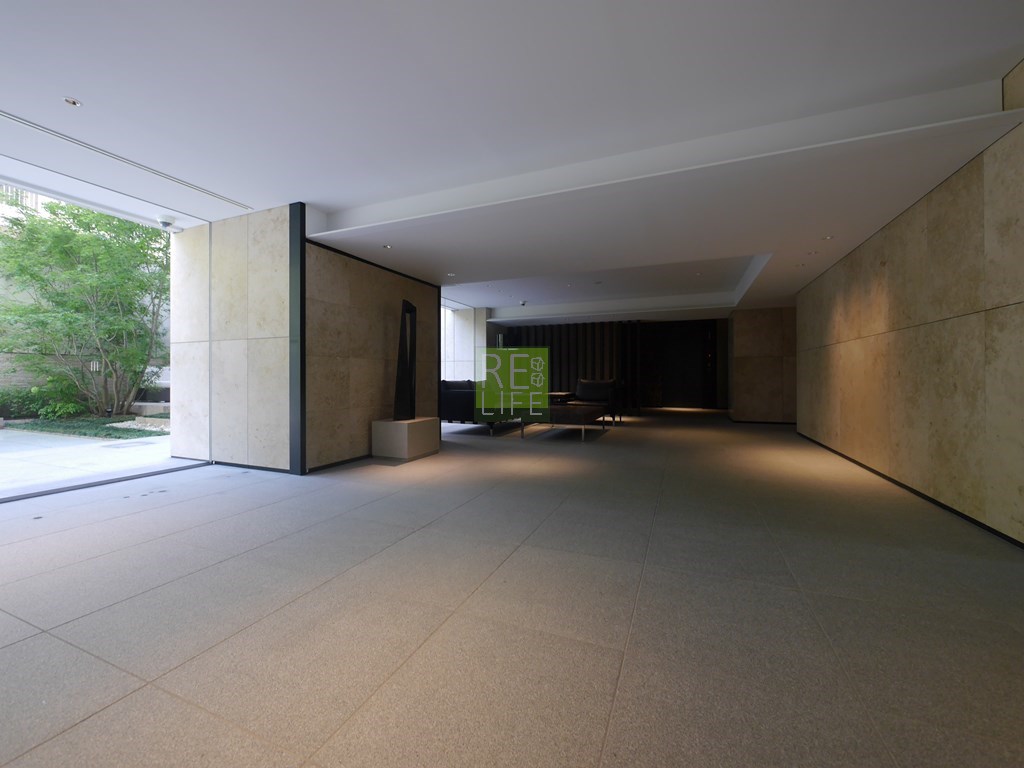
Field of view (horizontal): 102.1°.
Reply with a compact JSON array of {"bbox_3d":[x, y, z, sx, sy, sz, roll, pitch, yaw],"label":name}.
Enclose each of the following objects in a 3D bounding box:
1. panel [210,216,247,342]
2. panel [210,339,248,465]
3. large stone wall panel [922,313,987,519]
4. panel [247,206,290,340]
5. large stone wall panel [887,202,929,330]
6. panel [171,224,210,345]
[{"bbox_3d":[-2.880,-1.057,4.242,0.576,1.228,0.045,0,1,23],"label":"panel"},{"bbox_3d":[-2.881,0.181,4.257,0.576,1.250,0.045,0,1,23],"label":"panel"},{"bbox_3d":[2.969,0.187,2.760,0.045,1.266,0.652,0,1,23],"label":"large stone wall panel"},{"bbox_3d":[-2.349,-1.054,4.017,0.594,1.228,0.045,0,1,23],"label":"panel"},{"bbox_3d":[3.221,-0.927,3.339,0.045,0.948,0.661,0,1,23],"label":"large stone wall panel"},{"bbox_3d":[-3.480,-1.061,4.496,0.693,1.228,0.045,0,1,23],"label":"panel"}]

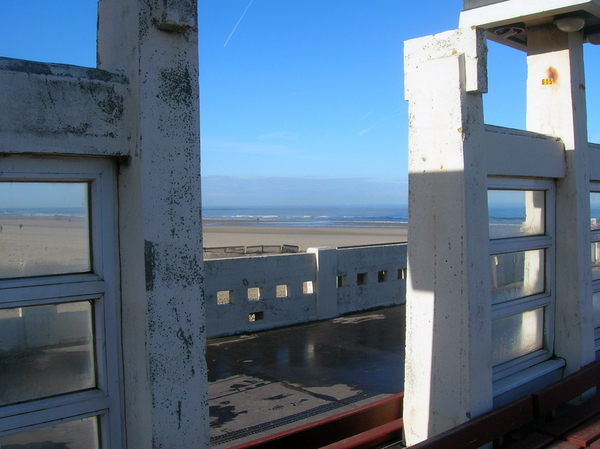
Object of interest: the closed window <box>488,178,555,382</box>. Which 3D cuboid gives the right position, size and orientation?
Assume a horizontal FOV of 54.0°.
[{"bbox_3d":[1.236,0.298,3.412,0.954,1.135,0.100,-2,3,-41],"label":"closed window"}]

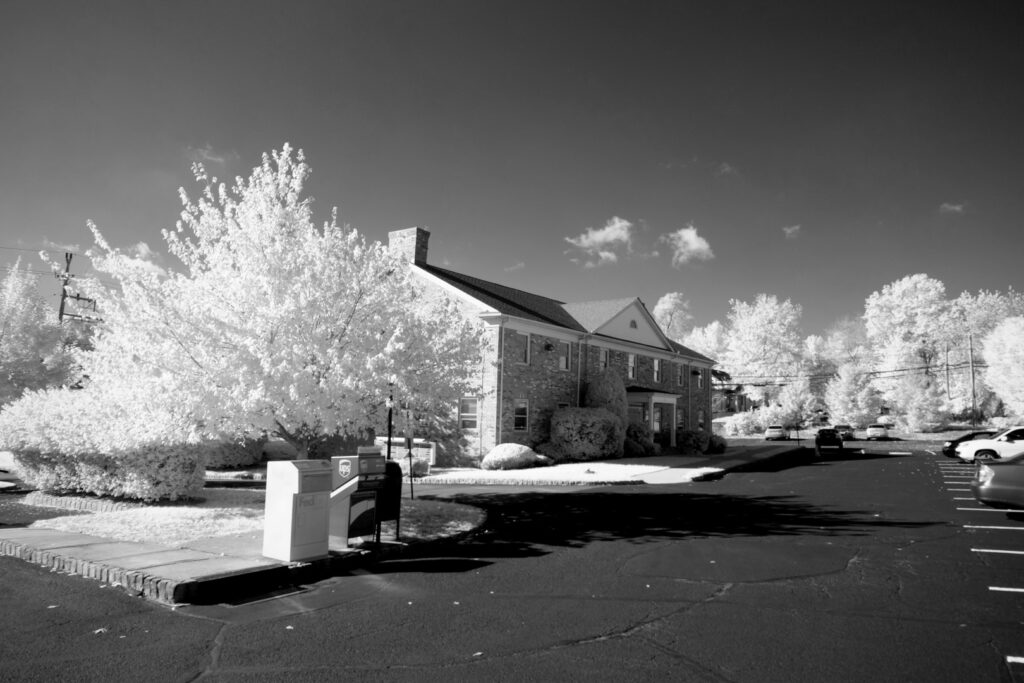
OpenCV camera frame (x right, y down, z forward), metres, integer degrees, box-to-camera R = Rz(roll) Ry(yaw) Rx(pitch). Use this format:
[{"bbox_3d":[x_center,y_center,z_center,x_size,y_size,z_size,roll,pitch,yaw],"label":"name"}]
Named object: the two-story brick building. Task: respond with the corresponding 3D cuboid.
[{"bbox_3d":[2.533,1.199,42.938,13.340,10.611,26.478,-4,-8,36],"label":"two-story brick building"}]

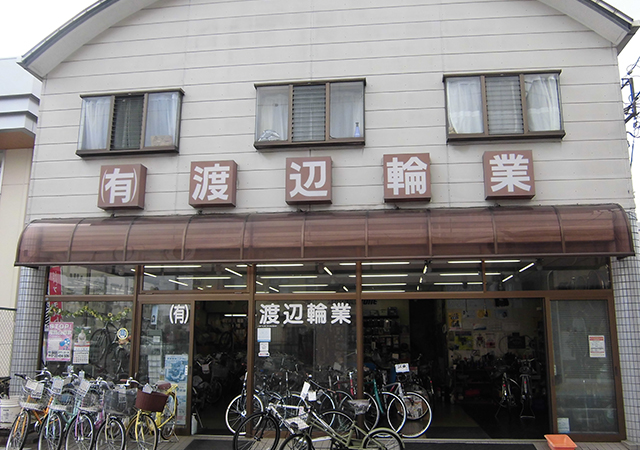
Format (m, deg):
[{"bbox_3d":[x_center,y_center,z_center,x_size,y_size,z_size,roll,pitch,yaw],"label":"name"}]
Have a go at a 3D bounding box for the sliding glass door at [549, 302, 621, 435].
[{"bbox_3d":[3.768,2.026,6.874,0.935,1.940,0.070,-1,-10,5],"label":"sliding glass door"}]

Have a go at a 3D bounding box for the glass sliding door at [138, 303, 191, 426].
[{"bbox_3d":[-2.354,2.143,7.247,0.870,1.920,0.050,-1,-9,5],"label":"glass sliding door"}]

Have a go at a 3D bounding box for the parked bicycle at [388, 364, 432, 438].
[{"bbox_3d":[1.058,2.678,7.505,0.580,1.030,1.580,4,-11,-21],"label":"parked bicycle"}]

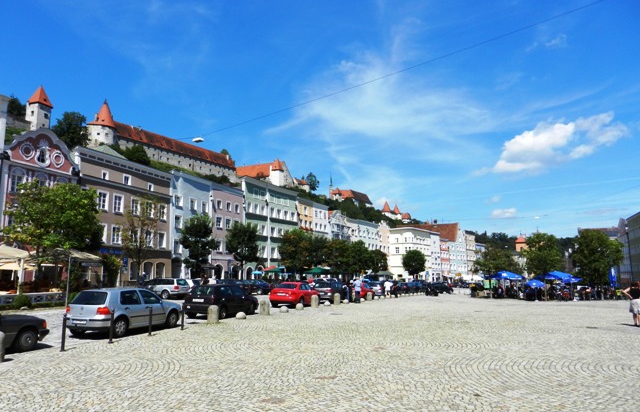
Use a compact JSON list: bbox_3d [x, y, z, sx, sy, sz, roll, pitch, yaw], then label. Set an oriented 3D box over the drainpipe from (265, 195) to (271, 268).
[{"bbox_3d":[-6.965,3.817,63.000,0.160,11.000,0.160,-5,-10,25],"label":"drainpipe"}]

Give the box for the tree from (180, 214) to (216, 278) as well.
[{"bbox_3d":[-11.725,4.738,44.605,3.500,7.900,3.500,0,-9,0],"label":"tree"}]

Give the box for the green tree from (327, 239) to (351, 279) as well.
[{"bbox_3d":[2.825,8.792,70.586,3.900,7.670,3.900,0,-9,0],"label":"green tree"}]

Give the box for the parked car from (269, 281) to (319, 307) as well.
[{"bbox_3d":[-1.478,5.395,28.308,1.760,1.430,4.500,-3,-9,17],"label":"parked car"}]

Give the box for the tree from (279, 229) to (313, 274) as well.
[{"bbox_3d":[-3.107,6.820,58.610,4.200,7.970,4.200,0,-9,0],"label":"tree"}]

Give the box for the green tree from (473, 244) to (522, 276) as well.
[{"bbox_3d":[16.853,6.172,43.885,4.500,5.030,4.500,0,-9,0],"label":"green tree"}]

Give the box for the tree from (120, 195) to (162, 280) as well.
[{"bbox_3d":[-16.161,3.576,41.846,3.600,8.600,3.600,3,-9,-21],"label":"tree"}]

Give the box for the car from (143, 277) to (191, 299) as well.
[{"bbox_3d":[-12.281,6.439,35.980,4.500,1.500,1.760,-6,-10,31],"label":"car"}]

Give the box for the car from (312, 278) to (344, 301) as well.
[{"bbox_3d":[0.845,6.145,33.453,1.780,1.670,4.400,-3,-9,20],"label":"car"}]

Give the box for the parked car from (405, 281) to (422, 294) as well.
[{"bbox_3d":[9.859,8.566,49.000,1.760,1.460,4.300,-5,-10,26],"label":"parked car"}]

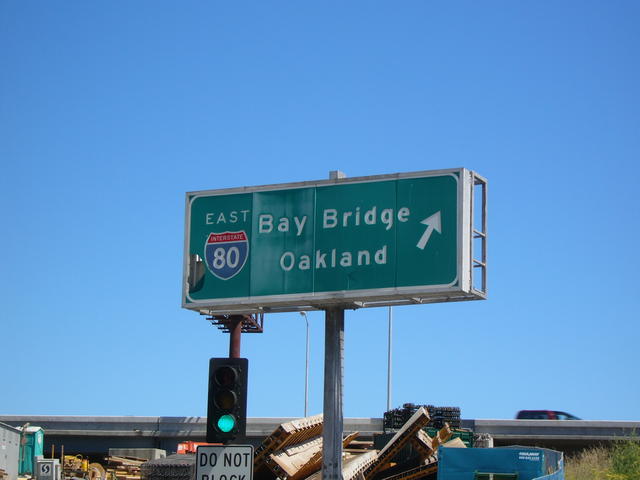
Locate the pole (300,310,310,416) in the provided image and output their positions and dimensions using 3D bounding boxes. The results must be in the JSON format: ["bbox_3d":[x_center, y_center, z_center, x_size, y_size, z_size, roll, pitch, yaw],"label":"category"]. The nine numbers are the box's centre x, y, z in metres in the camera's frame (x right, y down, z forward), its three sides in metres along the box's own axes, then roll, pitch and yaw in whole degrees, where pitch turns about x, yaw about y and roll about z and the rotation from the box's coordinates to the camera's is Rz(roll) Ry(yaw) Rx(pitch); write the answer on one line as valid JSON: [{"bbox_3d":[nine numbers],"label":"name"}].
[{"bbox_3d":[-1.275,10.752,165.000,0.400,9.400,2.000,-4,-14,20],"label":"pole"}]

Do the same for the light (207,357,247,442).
[{"bbox_3d":[-0.982,1.703,20.600,0.405,0.890,0.340,0,-13,6],"label":"light"}]

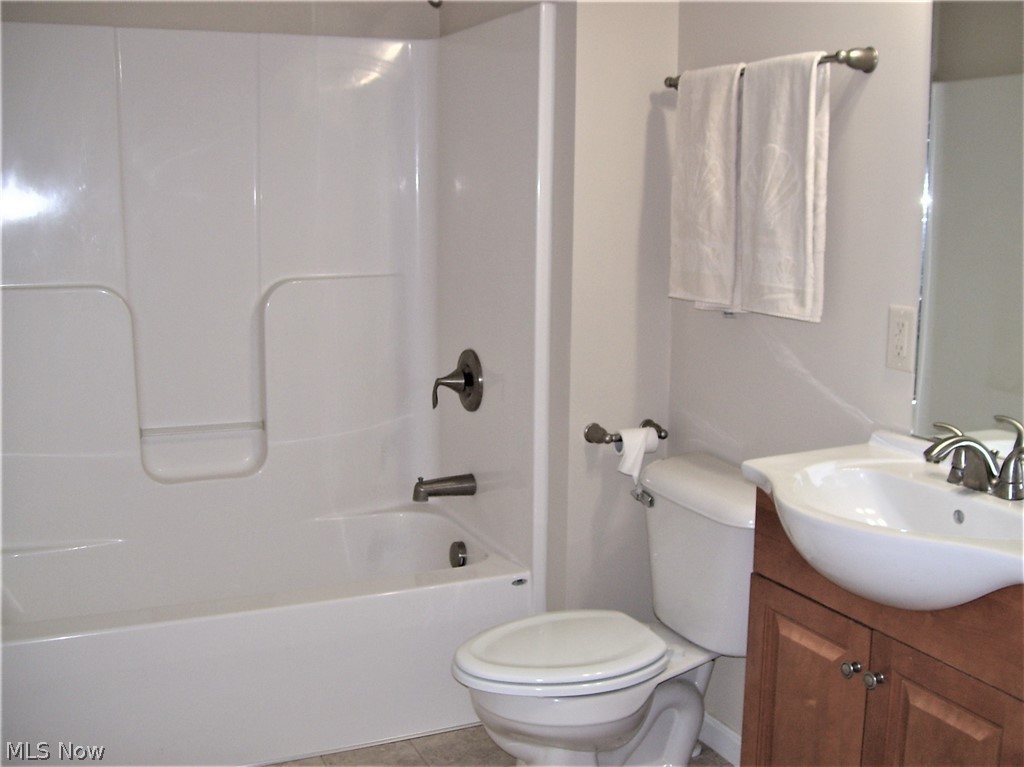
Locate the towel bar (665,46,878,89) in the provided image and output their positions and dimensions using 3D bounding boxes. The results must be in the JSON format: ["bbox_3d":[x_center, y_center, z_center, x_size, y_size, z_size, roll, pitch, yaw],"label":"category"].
[{"bbox_3d":[0.511,-0.643,2.203,0.090,0.050,0.635,-4,10,-24],"label":"towel bar"}]

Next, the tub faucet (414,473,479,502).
[{"bbox_3d":[-0.191,0.290,2.969,0.181,0.071,0.060,-4,10,-24],"label":"tub faucet"}]

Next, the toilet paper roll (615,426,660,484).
[{"bbox_3d":[0.304,0.170,2.562,0.112,0.132,0.070,-4,10,-24],"label":"toilet paper roll"}]

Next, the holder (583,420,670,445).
[{"bbox_3d":[0.282,0.121,2.583,0.203,0.050,0.090,-4,10,-24],"label":"holder"}]

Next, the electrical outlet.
[{"bbox_3d":[0.710,-0.082,1.942,0.006,0.117,0.070,-4,10,-24],"label":"electrical outlet"}]

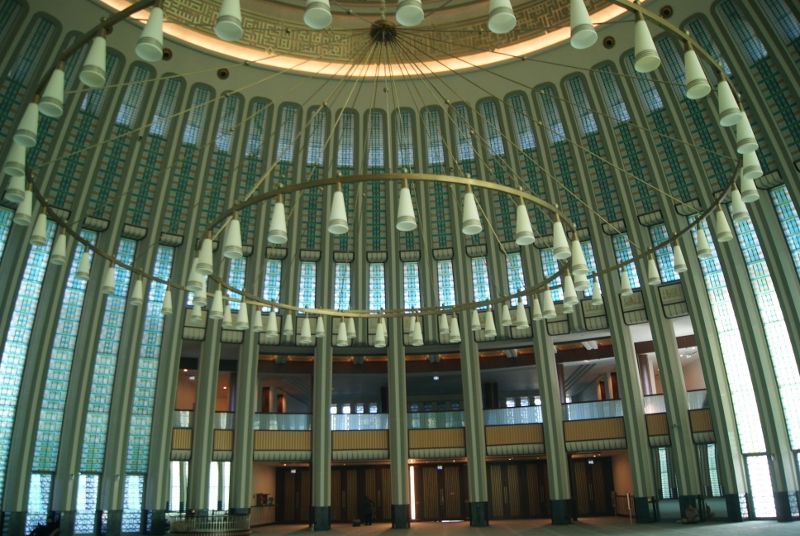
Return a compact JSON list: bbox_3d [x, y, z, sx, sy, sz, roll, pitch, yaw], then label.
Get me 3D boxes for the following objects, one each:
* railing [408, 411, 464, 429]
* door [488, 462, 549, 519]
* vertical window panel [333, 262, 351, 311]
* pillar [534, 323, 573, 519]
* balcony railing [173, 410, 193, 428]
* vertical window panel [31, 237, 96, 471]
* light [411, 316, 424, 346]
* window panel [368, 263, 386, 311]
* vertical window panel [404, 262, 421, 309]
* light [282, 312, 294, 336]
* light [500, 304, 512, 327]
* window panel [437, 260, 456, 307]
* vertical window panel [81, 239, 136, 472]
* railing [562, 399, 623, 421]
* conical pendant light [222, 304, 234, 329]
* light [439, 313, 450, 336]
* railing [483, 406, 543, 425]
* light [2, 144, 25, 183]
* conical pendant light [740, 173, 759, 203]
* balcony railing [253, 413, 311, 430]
[{"bbox_3d":[1.985,8.292,32.682,3.063,0.901,0.120,-3,-21,4],"label":"railing"},{"bbox_3d":[7.078,13.164,35.503,3.775,3.264,0.150,-3,-20,4],"label":"door"},{"bbox_3d":[-3.251,1.186,34.120,0.870,2.904,0.120,1,-6,-7],"label":"vertical window panel"},{"bbox_3d":[7.970,7.908,31.701,1.050,10.344,1.100,-9,-22,18],"label":"pillar"},{"bbox_3d":[-10.897,7.613,30.245,0.984,0.882,0.120,9,-23,-26],"label":"balcony railing"},{"bbox_3d":[-15.377,3.597,27.860,0.920,11.435,0.120,16,-18,-39],"label":"vertical window panel"},{"bbox_3d":[0.398,1.421,13.295,0.250,0.620,0.250,-2,-20,0],"label":"light"},{"bbox_3d":[-1.324,1.110,34.878,0.910,3.003,0.120,-1,-21,-3],"label":"window panel"},{"bbox_3d":[0.719,1.095,34.877,0.899,3.031,0.120,-2,-21,2],"label":"vertical window panel"},{"bbox_3d":[-2.994,1.517,16.178,0.264,0.604,0.264,-2,-21,0],"label":"light"},{"bbox_3d":[2.881,1.268,16.106,0.265,0.567,0.265,-2,-21,0],"label":"light"},{"bbox_3d":[2.669,0.970,34.733,0.939,3.027,0.120,-4,-21,7],"label":"window panel"},{"bbox_3d":[-13.925,3.985,28.984,0.920,11.461,0.120,13,-17,-35],"label":"vertical window panel"},{"bbox_3d":[9.824,7.295,30.746,2.973,0.884,0.120,-11,-23,23],"label":"railing"},{"bbox_3d":[-4.354,1.235,15.230,0.253,0.586,0.253,-2,-21,0],"label":"conical pendant light"},{"bbox_3d":[1.177,1.430,15.914,0.250,0.620,0.250,-2,-20,0],"label":"light"},{"bbox_3d":[6.024,7.909,32.033,3.150,0.871,0.120,-7,-21,14],"label":"railing"},{"bbox_3d":[-4.773,-1.475,7.544,0.250,0.620,0.250,-2,-20,0],"label":"light"},{"bbox_3d":[5.045,-1.269,8.755,0.250,0.620,0.250,-2,-20,0],"label":"conical pendant light"},{"bbox_3d":[-6.247,8.118,31.747,3.079,0.926,0.100,4,-21,-14],"label":"balcony railing"}]

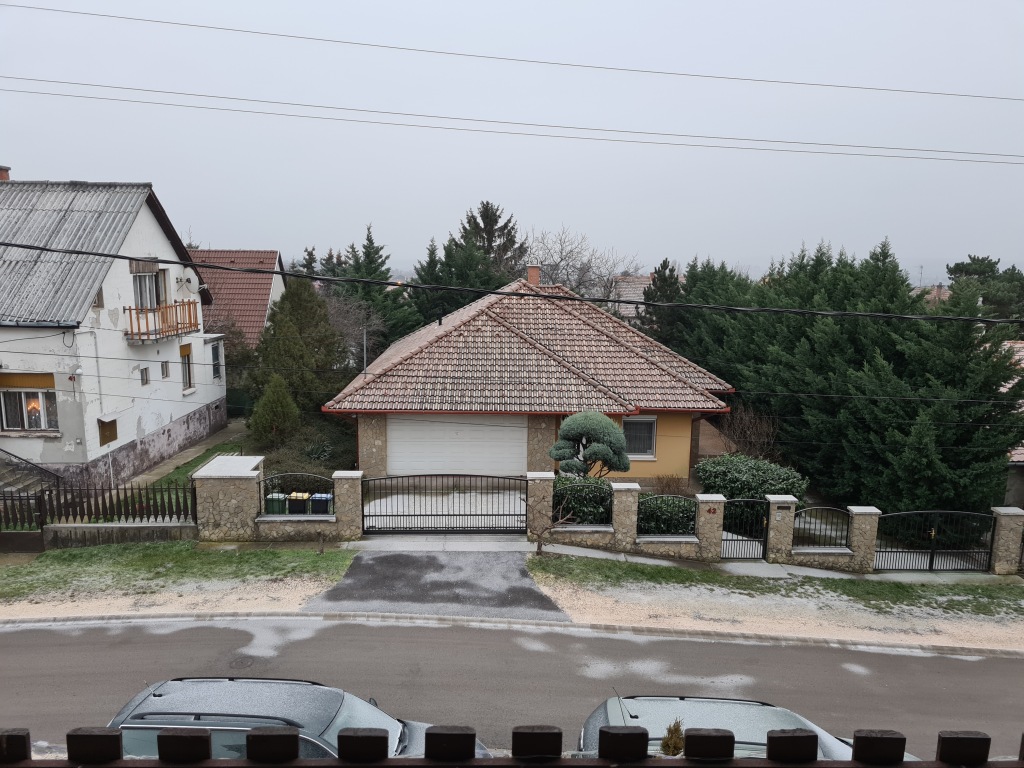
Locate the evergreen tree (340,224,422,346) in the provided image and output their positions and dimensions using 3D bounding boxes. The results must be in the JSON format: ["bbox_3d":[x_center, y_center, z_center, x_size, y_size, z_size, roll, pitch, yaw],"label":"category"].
[{"bbox_3d":[-7.482,-4.547,43.705,4.810,8.640,4.810,1,9,0],"label":"evergreen tree"}]

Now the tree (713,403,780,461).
[{"bbox_3d":[8.061,1.714,26.678,2.340,2.180,2.340,1,9,0],"label":"tree"}]

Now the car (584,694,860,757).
[{"bbox_3d":[2.721,4.559,8.754,4.500,1.600,1.800,3,6,1],"label":"car"}]

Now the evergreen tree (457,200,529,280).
[{"bbox_3d":[-1.387,-6.767,51.894,5.490,10.950,5.490,1,9,0],"label":"evergreen tree"}]

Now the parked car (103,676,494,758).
[{"bbox_3d":[-2.494,4.238,8.919,4.700,1.500,1.800,2,6,1],"label":"parked car"}]

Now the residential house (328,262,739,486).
[{"bbox_3d":[0.875,-1.398,30.884,13.800,6.400,15.800,1,9,-1],"label":"residential house"}]

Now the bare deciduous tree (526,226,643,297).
[{"bbox_3d":[4.413,-5.139,47.743,6.970,9.100,6.970,1,9,0],"label":"bare deciduous tree"}]

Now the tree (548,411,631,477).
[{"bbox_3d":[2.144,2.021,21.712,2.290,2.600,2.000,1,9,0],"label":"tree"}]

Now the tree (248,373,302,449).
[{"bbox_3d":[-8.140,0.882,26.611,1.850,2.590,1.850,1,9,0],"label":"tree"}]

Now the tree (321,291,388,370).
[{"bbox_3d":[-7.418,-1.757,36.434,3.340,5.310,3.340,1,9,0],"label":"tree"}]

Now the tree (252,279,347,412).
[{"bbox_3d":[-8.341,-1.237,30.489,3.670,5.990,3.670,1,9,0],"label":"tree"}]

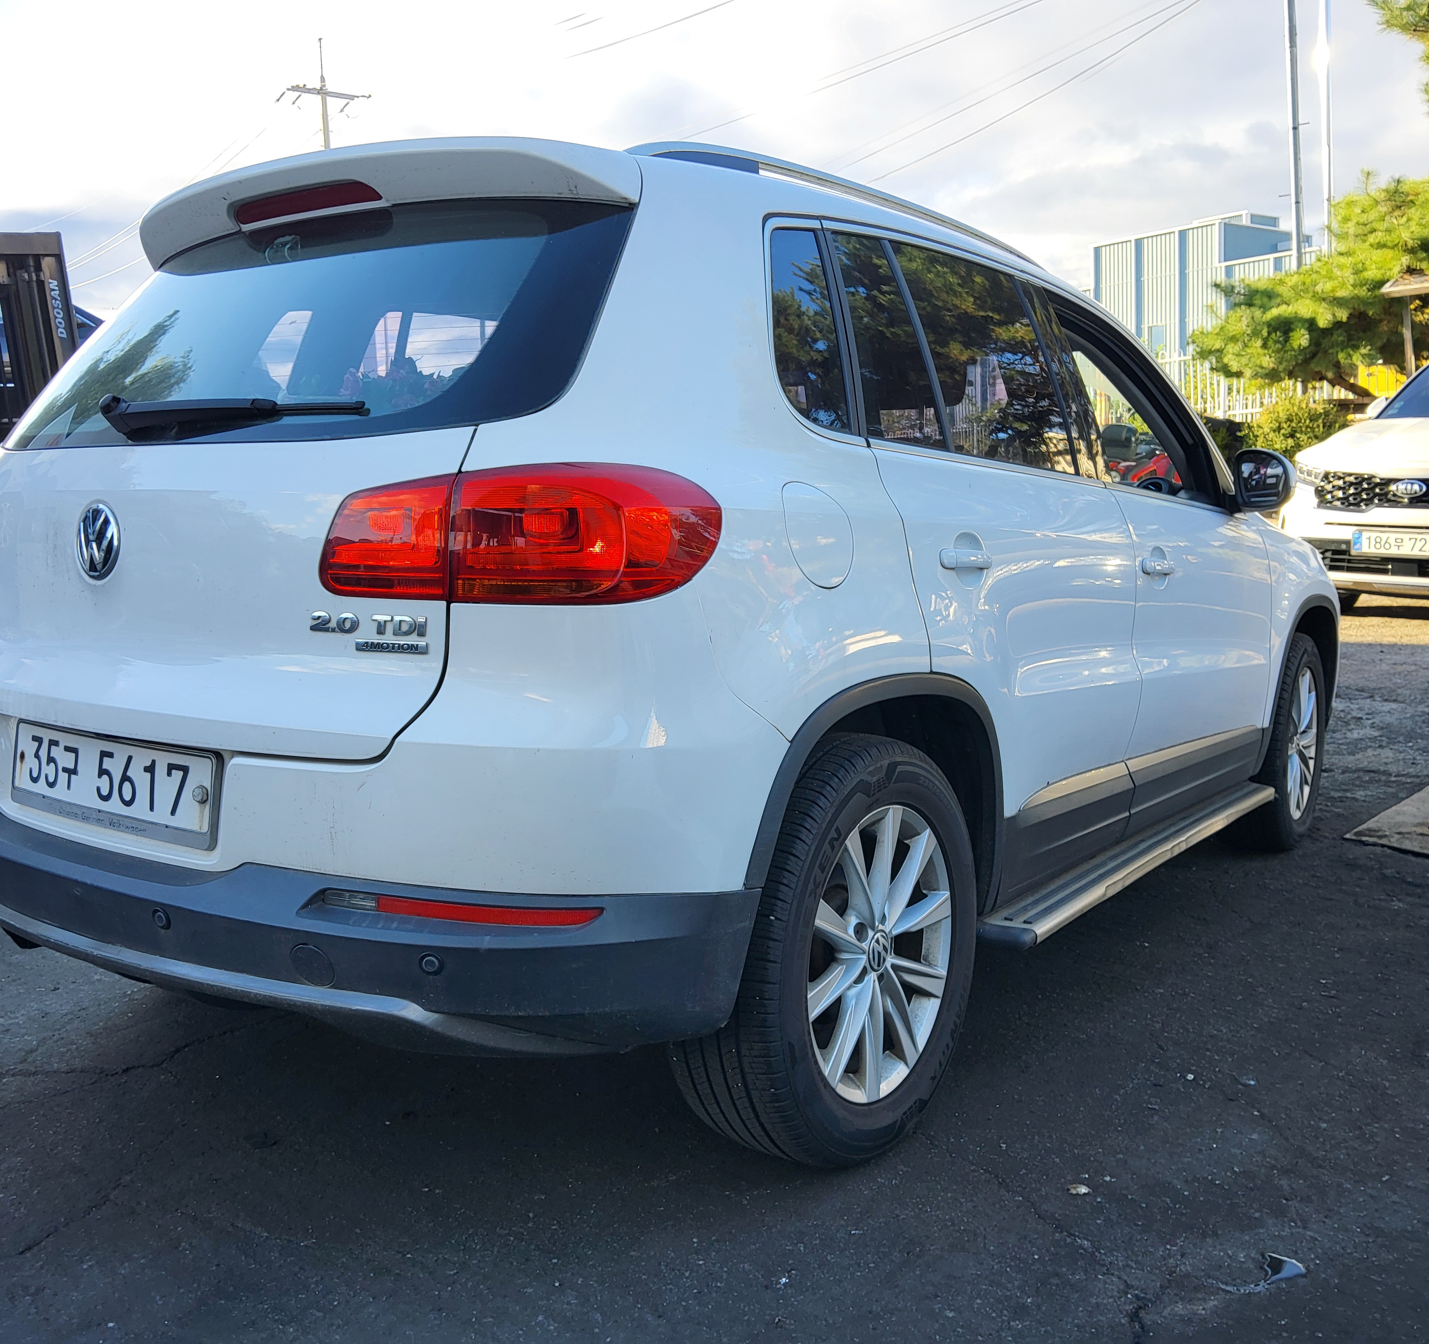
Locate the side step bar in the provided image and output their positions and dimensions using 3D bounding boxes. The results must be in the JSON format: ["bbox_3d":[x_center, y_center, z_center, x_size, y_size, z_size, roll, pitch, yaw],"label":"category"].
[{"bbox_3d":[1.028,0.409,3.117,0.140,0.065,1.680,6,8,36],"label":"side step bar"}]

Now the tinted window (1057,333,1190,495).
[{"bbox_3d":[0.951,-0.602,3.139,0.040,0.380,0.720,-19,-7,37],"label":"tinted window"}]

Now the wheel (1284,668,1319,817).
[{"bbox_3d":[1.773,0.213,4.256,0.180,0.472,0.472,5,8,34],"label":"wheel"}]

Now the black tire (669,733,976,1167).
[{"bbox_3d":[0.193,0.440,2.197,0.238,0.683,0.683,6,8,36],"label":"black tire"}]

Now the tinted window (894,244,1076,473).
[{"bbox_3d":[0.525,-0.580,2.570,0.040,0.400,0.590,-19,-7,37],"label":"tinted window"}]

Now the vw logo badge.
[{"bbox_3d":[-0.896,-0.188,1.947,0.118,0.118,0.020,6,-7,36],"label":"vw logo badge"}]

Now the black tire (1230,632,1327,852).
[{"bbox_3d":[1.756,0.212,4.268,0.238,0.683,0.683,5,8,34],"label":"black tire"}]

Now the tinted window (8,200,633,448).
[{"bbox_3d":[-0.716,-0.529,2.143,1.380,0.520,0.085,6,-31,36],"label":"tinted window"}]

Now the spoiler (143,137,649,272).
[{"bbox_3d":[-0.600,-0.794,2.263,1.260,0.145,0.300,6,8,36],"label":"spoiler"}]

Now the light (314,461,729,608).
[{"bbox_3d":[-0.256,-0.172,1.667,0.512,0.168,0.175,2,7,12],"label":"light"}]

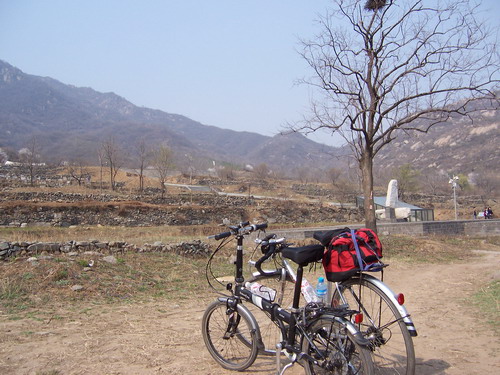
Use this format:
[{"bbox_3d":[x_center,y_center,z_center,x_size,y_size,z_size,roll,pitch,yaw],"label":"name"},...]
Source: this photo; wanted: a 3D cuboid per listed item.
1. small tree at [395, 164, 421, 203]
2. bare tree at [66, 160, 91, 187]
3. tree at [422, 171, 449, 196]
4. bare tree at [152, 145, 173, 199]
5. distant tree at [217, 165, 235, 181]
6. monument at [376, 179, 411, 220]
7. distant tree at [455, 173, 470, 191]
[{"bbox_3d":[20.485,-0.520,62.000,3.382,4.942,3.213,-1,0,0],"label":"small tree"},{"bbox_3d":[-25.184,-2.056,70.000,3.524,3.818,3.348,-1,0,0],"label":"bare tree"},{"bbox_3d":[29.185,-0.629,75.000,4.091,4.091,3.886,-1,0,0],"label":"tree"},{"bbox_3d":[-10.646,-1.947,58.000,2.433,6.570,2.312,-1,0,0],"label":"bare tree"},{"bbox_3d":[-5.653,-3.461,110.000,4.154,3.692,3.946,-1,0,0],"label":"distant tree"},{"bbox_3d":[12.041,1.007,40.000,2.853,3.524,1.700,-1,0,19],"label":"monument"},{"bbox_3d":[40.120,-1.133,90.000,3.021,3.398,2.870,-1,0,0],"label":"distant tree"}]

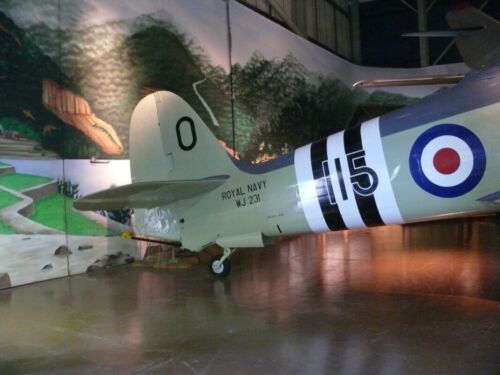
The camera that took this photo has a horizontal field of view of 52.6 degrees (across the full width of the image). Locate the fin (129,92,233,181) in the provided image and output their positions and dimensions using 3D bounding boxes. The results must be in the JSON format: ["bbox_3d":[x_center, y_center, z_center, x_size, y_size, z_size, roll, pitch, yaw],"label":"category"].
[{"bbox_3d":[-1.172,-0.761,7.779,1.804,1.559,0.200,-12,-4,22],"label":"fin"}]

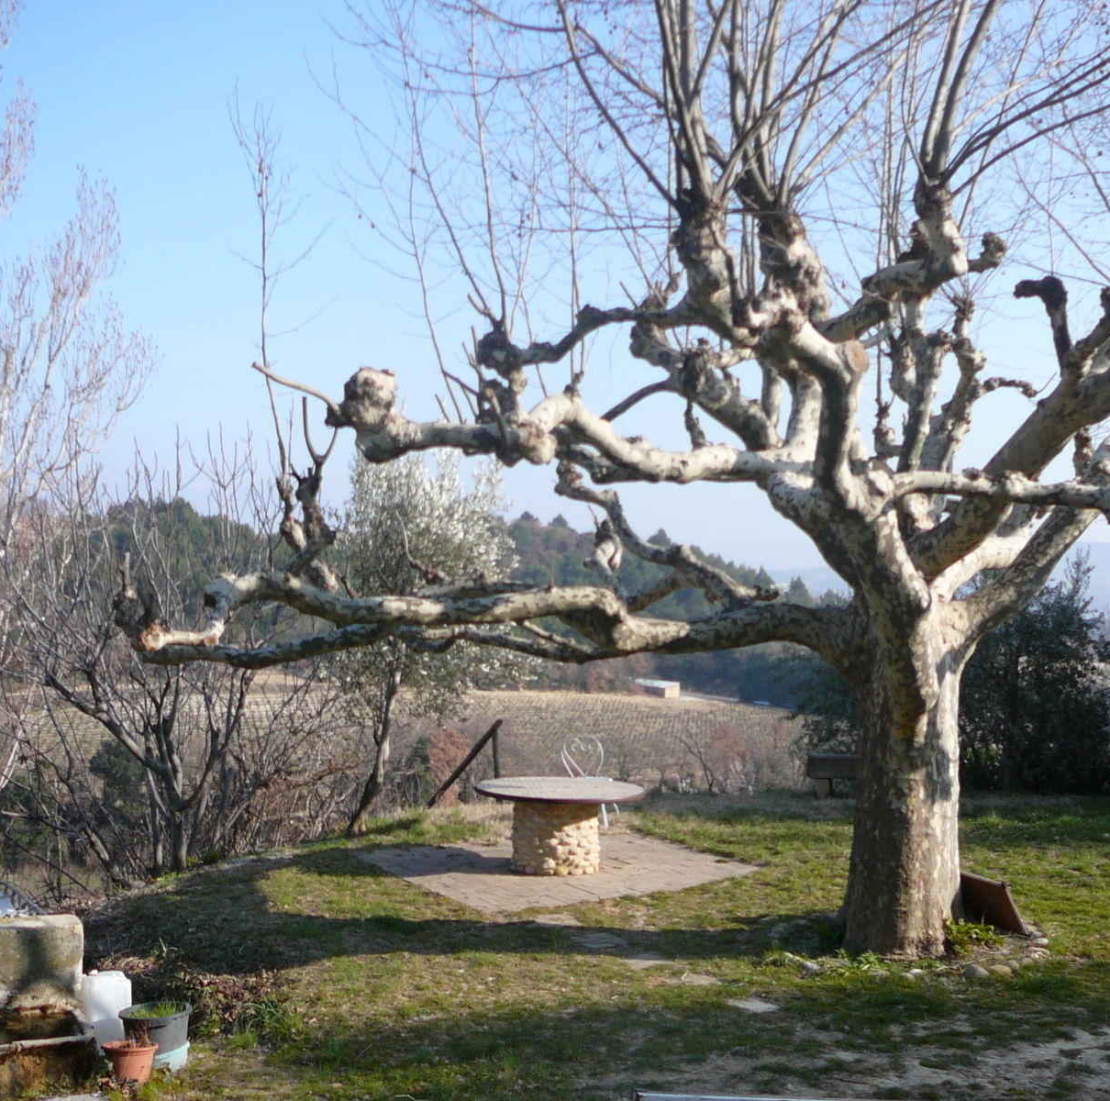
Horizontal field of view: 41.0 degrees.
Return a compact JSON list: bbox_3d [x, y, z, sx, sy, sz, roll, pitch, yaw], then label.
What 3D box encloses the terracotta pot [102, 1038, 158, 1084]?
[{"bbox_3d":[-2.124,2.547,7.400,0.275,0.210,0.275,0,-2,0],"label":"terracotta pot"}]

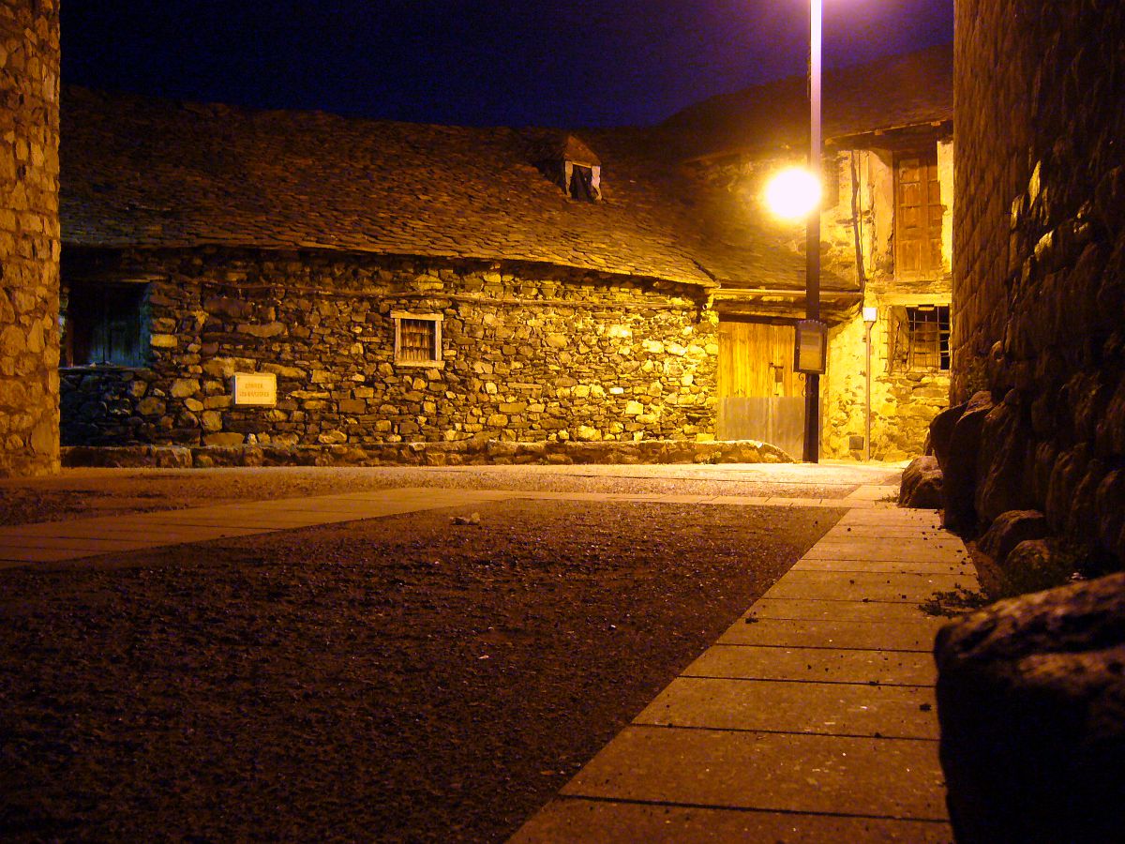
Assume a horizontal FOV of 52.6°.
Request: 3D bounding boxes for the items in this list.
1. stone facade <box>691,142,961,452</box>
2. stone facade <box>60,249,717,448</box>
[{"bbox_3d":[3.850,-1.800,16.900,4.000,4.700,0.900,0,0,7],"label":"stone facade"},{"bbox_3d":[-2.000,-0.840,14.600,8.800,2.300,0.600,0,0,-21],"label":"stone facade"}]

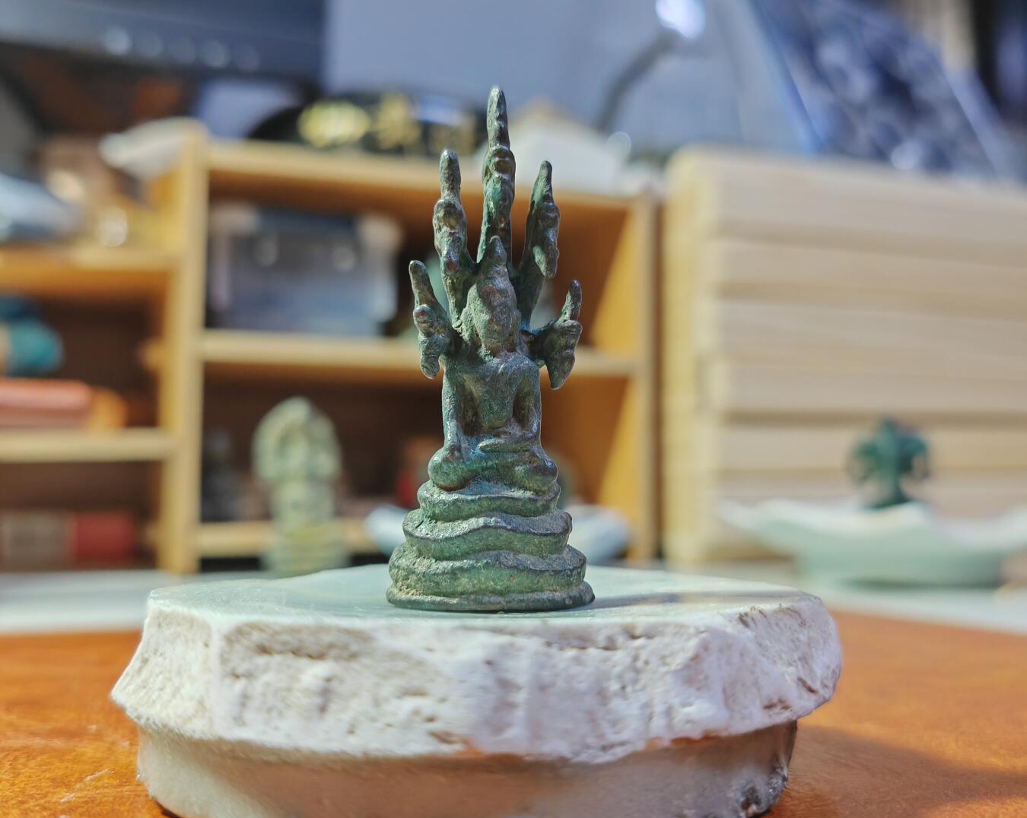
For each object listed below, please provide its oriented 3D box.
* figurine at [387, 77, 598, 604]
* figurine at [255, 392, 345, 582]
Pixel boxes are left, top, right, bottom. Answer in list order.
[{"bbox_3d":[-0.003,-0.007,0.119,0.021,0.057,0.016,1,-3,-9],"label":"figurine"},{"bbox_3d":[-0.066,0.025,0.332,0.028,0.058,0.018,1,-3,-8],"label":"figurine"}]

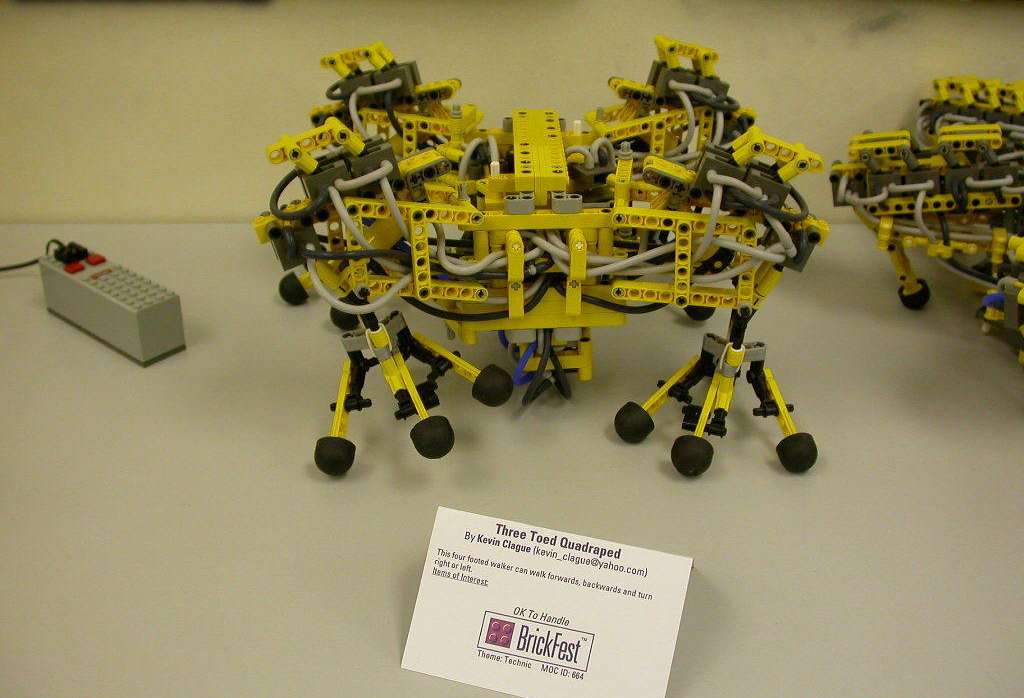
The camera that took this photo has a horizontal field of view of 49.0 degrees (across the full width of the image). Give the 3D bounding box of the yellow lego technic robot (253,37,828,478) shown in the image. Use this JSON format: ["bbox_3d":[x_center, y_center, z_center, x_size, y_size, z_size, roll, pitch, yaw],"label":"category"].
[{"bbox_3d":[0.012,-0.067,0.658,0.312,0.198,0.238,1,28,-2],"label":"yellow lego technic robot"}]

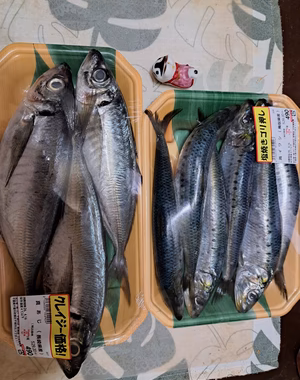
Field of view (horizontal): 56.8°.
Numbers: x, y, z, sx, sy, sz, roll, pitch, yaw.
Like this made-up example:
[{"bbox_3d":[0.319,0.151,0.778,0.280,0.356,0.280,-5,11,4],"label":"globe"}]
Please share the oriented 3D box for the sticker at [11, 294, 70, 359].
[{"bbox_3d":[-0.104,0.131,0.266,0.059,0.004,0.060,1,93,4],"label":"sticker"}]

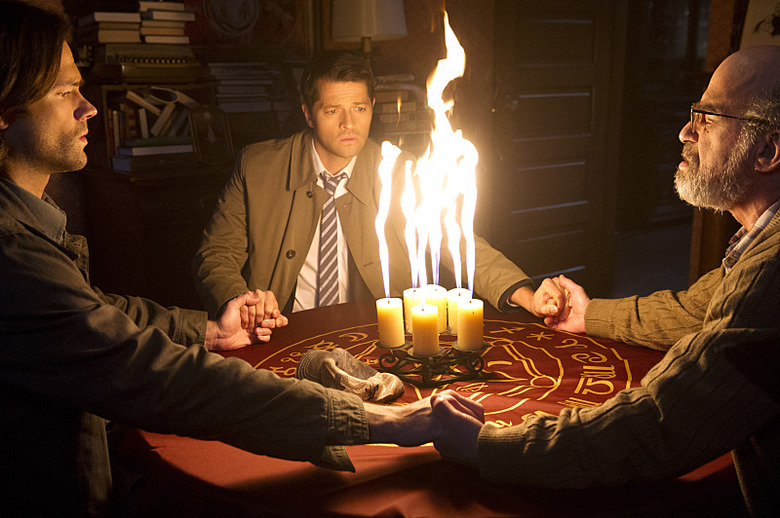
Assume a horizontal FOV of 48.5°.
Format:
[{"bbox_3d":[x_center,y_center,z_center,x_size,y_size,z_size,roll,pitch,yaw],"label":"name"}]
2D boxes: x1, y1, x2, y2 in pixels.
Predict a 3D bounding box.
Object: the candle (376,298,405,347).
[{"bbox_3d":[0.002,0.120,1.606,0.048,0.080,0.048,-3,11,0],"label":"candle"}]

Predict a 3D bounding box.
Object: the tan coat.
[{"bbox_3d":[-0.106,0.030,2.073,0.740,0.660,0.520,-5,12,-13],"label":"tan coat"}]

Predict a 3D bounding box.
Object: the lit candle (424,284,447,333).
[{"bbox_3d":[0.090,0.101,1.683,0.048,0.080,0.048,-3,11,0],"label":"lit candle"}]

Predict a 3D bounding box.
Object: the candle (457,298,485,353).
[{"bbox_3d":[0.146,0.120,1.573,0.048,0.080,0.048,-3,11,0],"label":"candle"}]

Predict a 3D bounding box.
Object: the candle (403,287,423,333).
[{"bbox_3d":[0.051,0.102,1.686,0.048,0.080,0.048,-3,11,0],"label":"candle"}]

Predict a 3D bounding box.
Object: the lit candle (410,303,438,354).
[{"bbox_3d":[0.063,0.129,1.546,0.048,0.080,0.048,-3,11,0],"label":"lit candle"}]

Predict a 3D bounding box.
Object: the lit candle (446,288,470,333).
[{"bbox_3d":[0.136,0.103,1.661,0.048,0.080,0.048,-3,11,0],"label":"lit candle"}]

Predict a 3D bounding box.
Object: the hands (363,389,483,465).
[{"bbox_3d":[0.053,0.238,1.246,0.165,0.088,0.105,-3,11,0],"label":"hands"}]

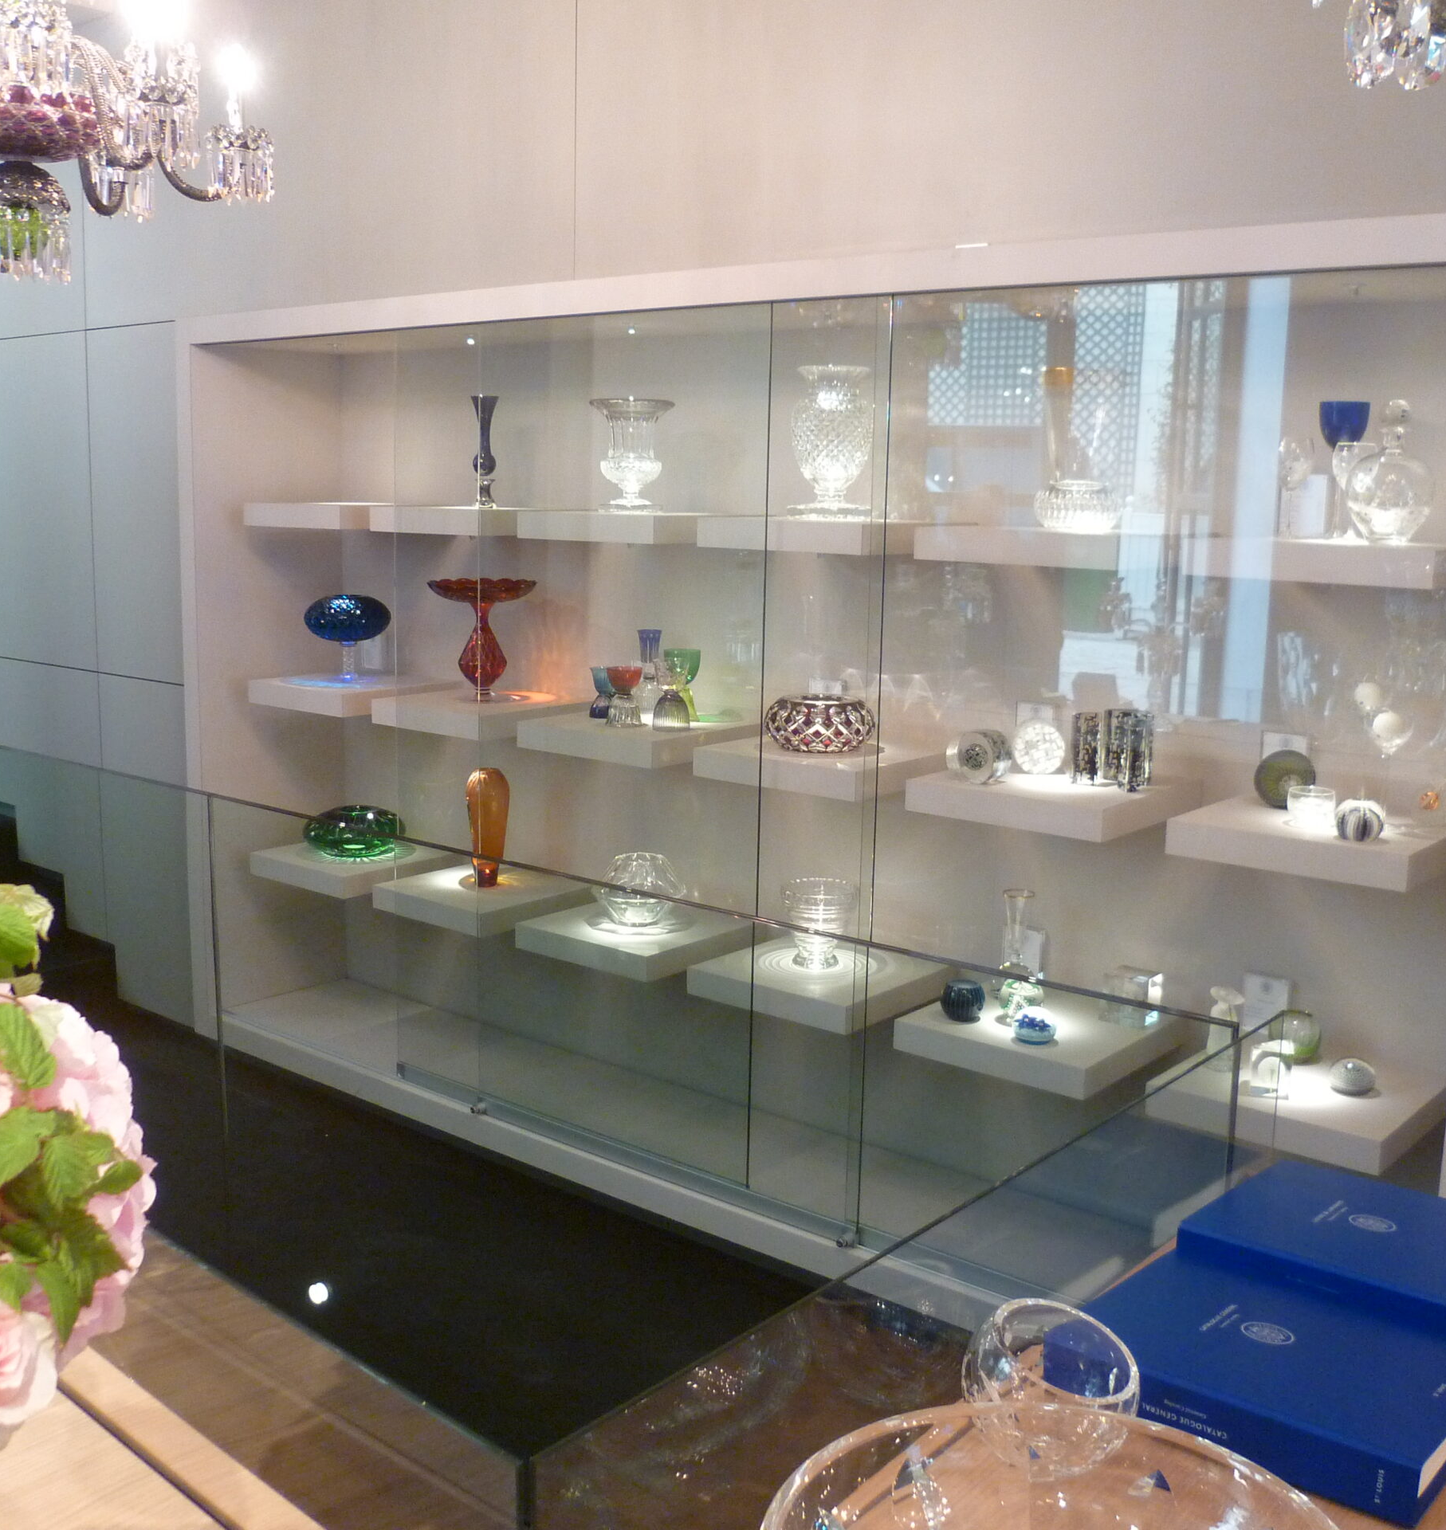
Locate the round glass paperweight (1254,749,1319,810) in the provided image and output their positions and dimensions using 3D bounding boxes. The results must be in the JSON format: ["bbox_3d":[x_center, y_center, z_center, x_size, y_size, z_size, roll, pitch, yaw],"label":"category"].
[{"bbox_3d":[1.025,0.023,2.992,0.112,0.107,0.048,9,12,38],"label":"round glass paperweight"}]

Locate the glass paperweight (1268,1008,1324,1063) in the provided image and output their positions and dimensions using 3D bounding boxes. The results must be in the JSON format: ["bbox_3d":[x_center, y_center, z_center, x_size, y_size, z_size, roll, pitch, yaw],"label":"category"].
[{"bbox_3d":[1.061,0.503,3.057,0.102,0.102,0.102,9,12,38],"label":"glass paperweight"}]

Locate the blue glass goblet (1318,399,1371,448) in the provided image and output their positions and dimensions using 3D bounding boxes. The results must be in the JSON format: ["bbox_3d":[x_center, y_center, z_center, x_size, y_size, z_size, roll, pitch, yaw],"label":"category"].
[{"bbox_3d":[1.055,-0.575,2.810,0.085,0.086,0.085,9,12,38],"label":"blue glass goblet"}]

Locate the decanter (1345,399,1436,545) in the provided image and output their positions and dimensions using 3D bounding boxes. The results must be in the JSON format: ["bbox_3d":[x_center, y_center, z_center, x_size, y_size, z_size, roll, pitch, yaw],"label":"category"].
[{"bbox_3d":[1.138,-0.497,2.807,0.151,0.236,0.151,9,12,38],"label":"decanter"}]

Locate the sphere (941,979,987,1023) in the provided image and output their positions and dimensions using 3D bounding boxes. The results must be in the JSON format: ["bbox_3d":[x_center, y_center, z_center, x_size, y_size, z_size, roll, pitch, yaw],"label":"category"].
[{"bbox_3d":[0.467,0.460,3.202,0.086,0.069,0.086,1,9,0],"label":"sphere"}]

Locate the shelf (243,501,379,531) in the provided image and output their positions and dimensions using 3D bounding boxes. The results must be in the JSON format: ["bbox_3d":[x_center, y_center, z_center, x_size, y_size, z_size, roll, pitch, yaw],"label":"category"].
[{"bbox_3d":[-1.001,-0.671,4.443,0.409,0.059,0.402,9,12,38],"label":"shelf"}]

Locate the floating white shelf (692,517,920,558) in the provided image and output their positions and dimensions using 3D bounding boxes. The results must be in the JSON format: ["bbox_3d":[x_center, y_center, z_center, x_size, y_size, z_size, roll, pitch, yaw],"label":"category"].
[{"bbox_3d":[0.236,-0.468,3.393,0.400,0.058,0.408,9,12,38],"label":"floating white shelf"}]

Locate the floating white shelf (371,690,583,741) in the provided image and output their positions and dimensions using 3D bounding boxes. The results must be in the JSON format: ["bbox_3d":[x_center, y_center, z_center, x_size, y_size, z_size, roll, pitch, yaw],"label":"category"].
[{"bbox_3d":[-0.583,-0.130,4.110,0.400,0.058,0.408,9,12,38],"label":"floating white shelf"}]

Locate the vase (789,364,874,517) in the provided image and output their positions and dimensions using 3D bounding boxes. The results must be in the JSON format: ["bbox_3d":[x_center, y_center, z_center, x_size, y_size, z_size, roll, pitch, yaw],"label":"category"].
[{"bbox_3d":[0.225,-0.656,3.370,0.169,0.303,0.169,1,9,0],"label":"vase"}]

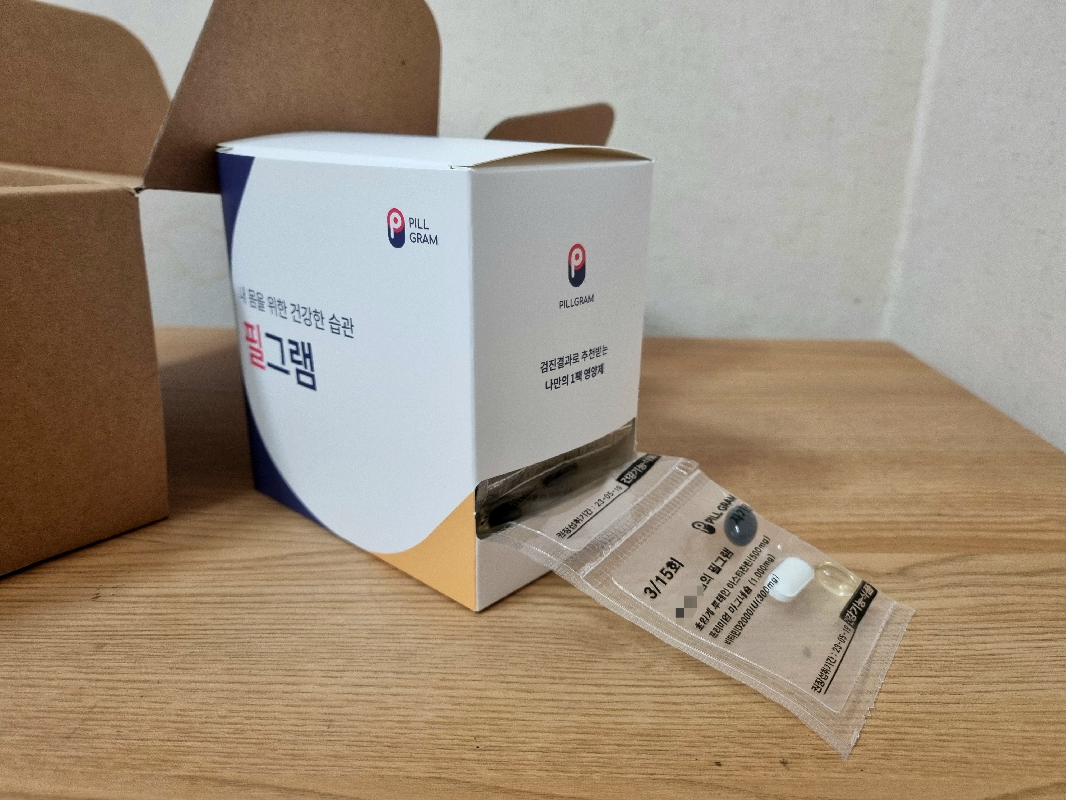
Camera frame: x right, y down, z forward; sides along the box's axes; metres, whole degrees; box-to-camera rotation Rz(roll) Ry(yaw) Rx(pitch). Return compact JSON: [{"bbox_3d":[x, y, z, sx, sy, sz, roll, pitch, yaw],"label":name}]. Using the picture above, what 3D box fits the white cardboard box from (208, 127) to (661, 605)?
[{"bbox_3d":[-0.034,-0.020,0.266,0.117,0.121,0.074,17,25,39],"label":"white cardboard box"}]

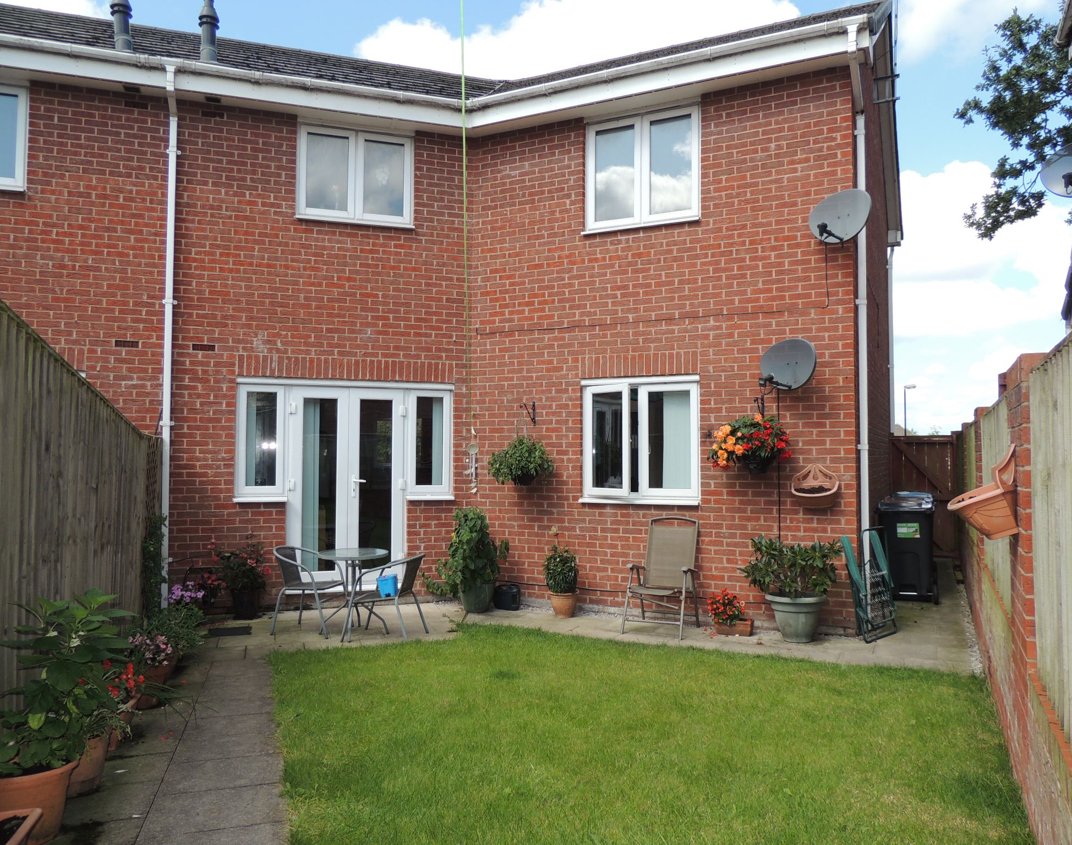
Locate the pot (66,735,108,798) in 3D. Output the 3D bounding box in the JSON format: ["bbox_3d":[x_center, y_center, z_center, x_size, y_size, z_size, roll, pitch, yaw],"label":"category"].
[{"bbox_3d":[-1.885,1.344,3.129,0.330,0.240,0.330,1,-2,-19],"label":"pot"}]

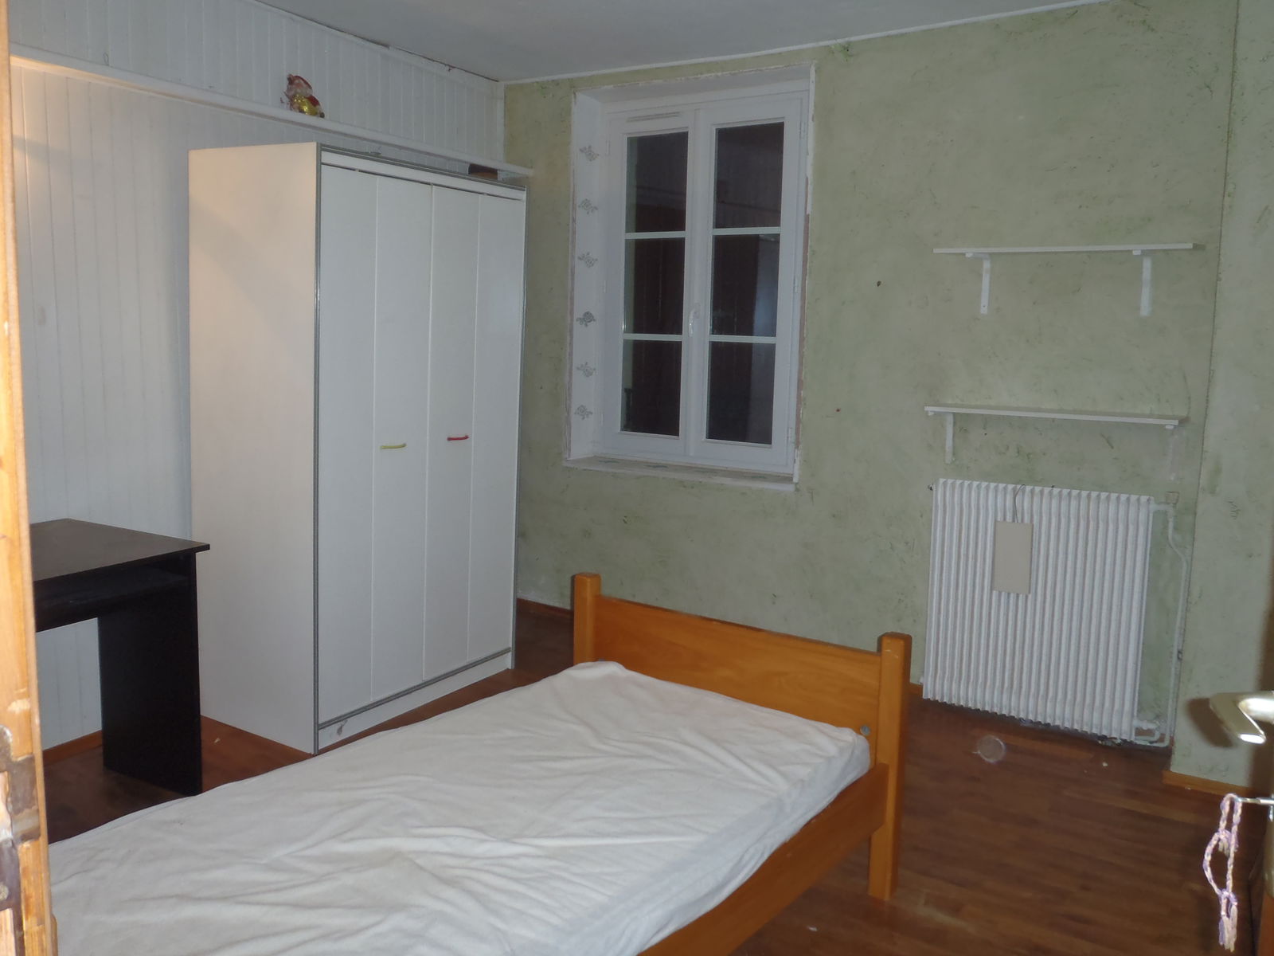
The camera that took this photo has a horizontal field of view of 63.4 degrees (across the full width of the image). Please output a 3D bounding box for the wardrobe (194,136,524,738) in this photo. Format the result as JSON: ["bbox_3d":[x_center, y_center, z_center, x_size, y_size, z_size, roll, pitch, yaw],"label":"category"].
[{"bbox_3d":[-0.985,-0.135,3.738,0.601,1.875,1.017,6,9,30],"label":"wardrobe"}]

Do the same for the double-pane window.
[{"bbox_3d":[0.278,-0.849,4.538,0.997,1.580,0.082,6,9,30],"label":"double-pane window"}]

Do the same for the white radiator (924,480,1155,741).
[{"bbox_3d":[1.417,0.448,3.688,0.717,0.835,0.120,6,9,30],"label":"white radiator"}]

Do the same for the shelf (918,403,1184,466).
[{"bbox_3d":[1.420,-0.117,3.552,0.796,0.228,0.252,6,9,30],"label":"shelf"}]

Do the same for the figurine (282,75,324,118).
[{"bbox_3d":[-1.177,-1.331,3.623,0.140,0.155,0.105,-3,10,-31],"label":"figurine"}]

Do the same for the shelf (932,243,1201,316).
[{"bbox_3d":[1.425,-0.662,3.479,0.795,0.222,0.252,6,9,30],"label":"shelf"}]

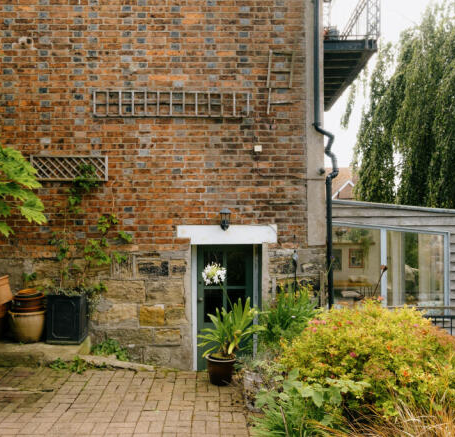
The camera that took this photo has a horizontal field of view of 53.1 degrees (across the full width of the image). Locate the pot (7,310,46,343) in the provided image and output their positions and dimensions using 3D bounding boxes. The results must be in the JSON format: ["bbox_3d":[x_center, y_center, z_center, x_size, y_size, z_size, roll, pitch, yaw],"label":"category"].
[{"bbox_3d":[-2.195,1.173,4.975,0.398,0.323,0.398,-1,0,-2],"label":"pot"}]

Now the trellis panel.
[{"bbox_3d":[-1.813,-0.567,5.219,0.895,0.298,0.040,-1,0,-2],"label":"trellis panel"}]

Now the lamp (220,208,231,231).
[{"bbox_3d":[-0.021,0.014,5.219,0.129,0.259,0.169,-1,0,-2],"label":"lamp"}]

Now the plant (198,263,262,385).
[{"bbox_3d":[0.035,1.124,4.905,0.706,1.294,0.637,-1,0,-2],"label":"plant"}]

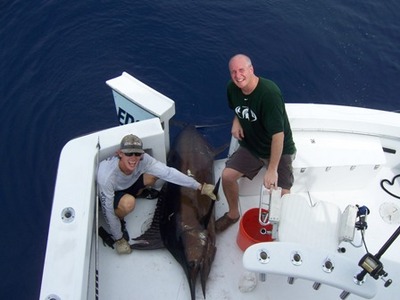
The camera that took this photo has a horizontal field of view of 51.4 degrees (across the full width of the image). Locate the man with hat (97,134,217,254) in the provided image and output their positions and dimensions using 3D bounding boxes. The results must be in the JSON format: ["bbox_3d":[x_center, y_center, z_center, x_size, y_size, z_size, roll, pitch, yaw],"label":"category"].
[{"bbox_3d":[-0.410,0.280,3.560,0.970,0.900,0.720,-15,50,-15],"label":"man with hat"}]

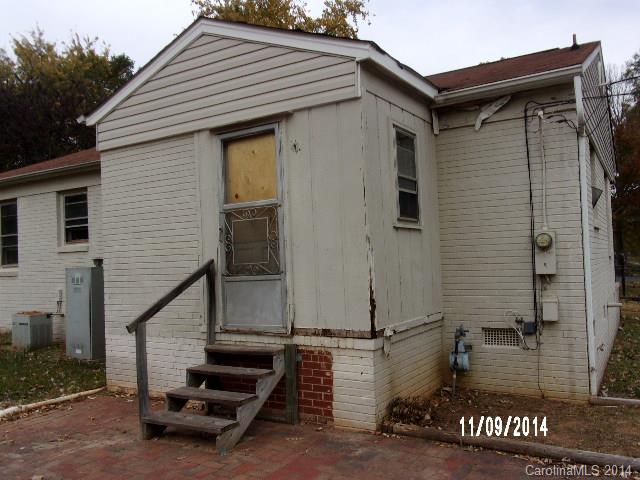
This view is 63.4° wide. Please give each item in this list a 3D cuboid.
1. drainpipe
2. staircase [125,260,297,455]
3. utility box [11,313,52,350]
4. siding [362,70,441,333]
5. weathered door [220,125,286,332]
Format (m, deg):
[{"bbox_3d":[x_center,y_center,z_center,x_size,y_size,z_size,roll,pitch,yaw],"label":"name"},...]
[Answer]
[{"bbox_3d":[2.591,-0.038,5.036,0.099,3.144,0.119,-3,-1,32],"label":"drainpipe"},{"bbox_3d":[-0.903,0.929,4.590,1.007,1.513,1.066,-3,-1,32],"label":"staircase"},{"bbox_3d":[-5.192,1.615,9.363,0.580,0.553,0.407,-3,-1,32],"label":"utility box"},{"bbox_3d":[0.857,-0.343,5.123,0.079,2.299,1.785,-3,-1,32],"label":"siding"},{"bbox_3d":[-0.685,-0.107,5.069,0.802,1.999,0.063,-3,-1,32],"label":"weathered door"}]

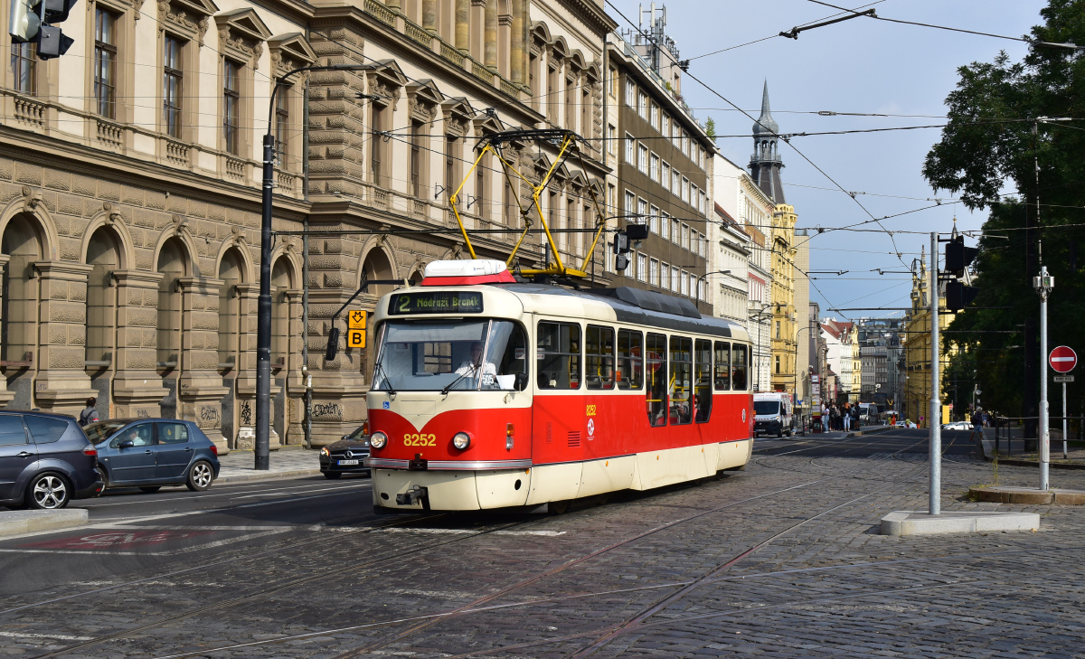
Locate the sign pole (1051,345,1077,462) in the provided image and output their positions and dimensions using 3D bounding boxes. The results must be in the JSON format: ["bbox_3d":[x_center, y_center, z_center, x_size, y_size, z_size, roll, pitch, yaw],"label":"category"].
[{"bbox_3d":[13.629,1.927,40.200,0.700,2.970,0.120,0,-2,17],"label":"sign pole"}]

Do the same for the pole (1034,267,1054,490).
[{"bbox_3d":[8.330,0.810,25.500,0.330,3.720,0.250,0,-2,10],"label":"pole"}]

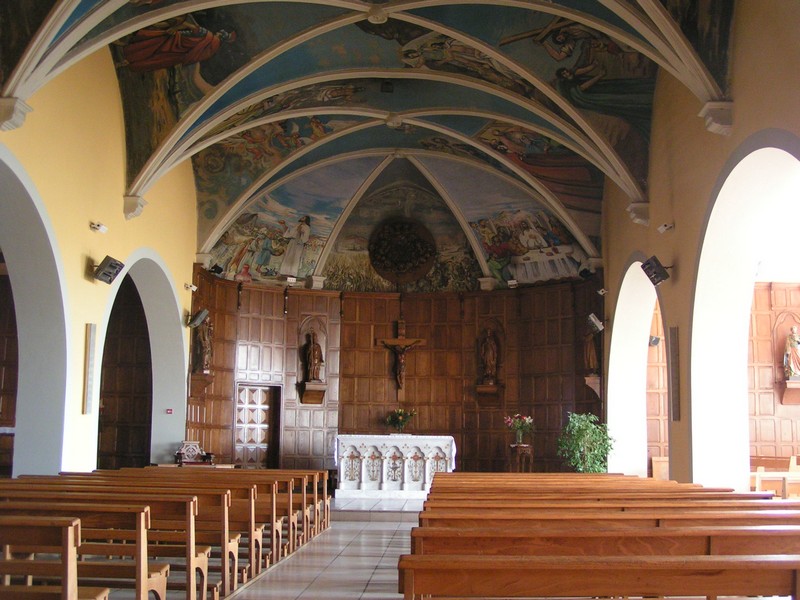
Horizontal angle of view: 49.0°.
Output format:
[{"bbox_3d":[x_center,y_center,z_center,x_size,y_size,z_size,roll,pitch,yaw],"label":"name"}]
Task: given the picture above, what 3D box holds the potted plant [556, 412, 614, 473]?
[{"bbox_3d":[3.526,2.996,16.749,1.051,1.695,0.994,0,-10,3],"label":"potted plant"}]

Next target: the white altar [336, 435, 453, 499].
[{"bbox_3d":[-0.074,3.346,17.593,2.362,1.215,0.972,0,-10,3],"label":"white altar"}]

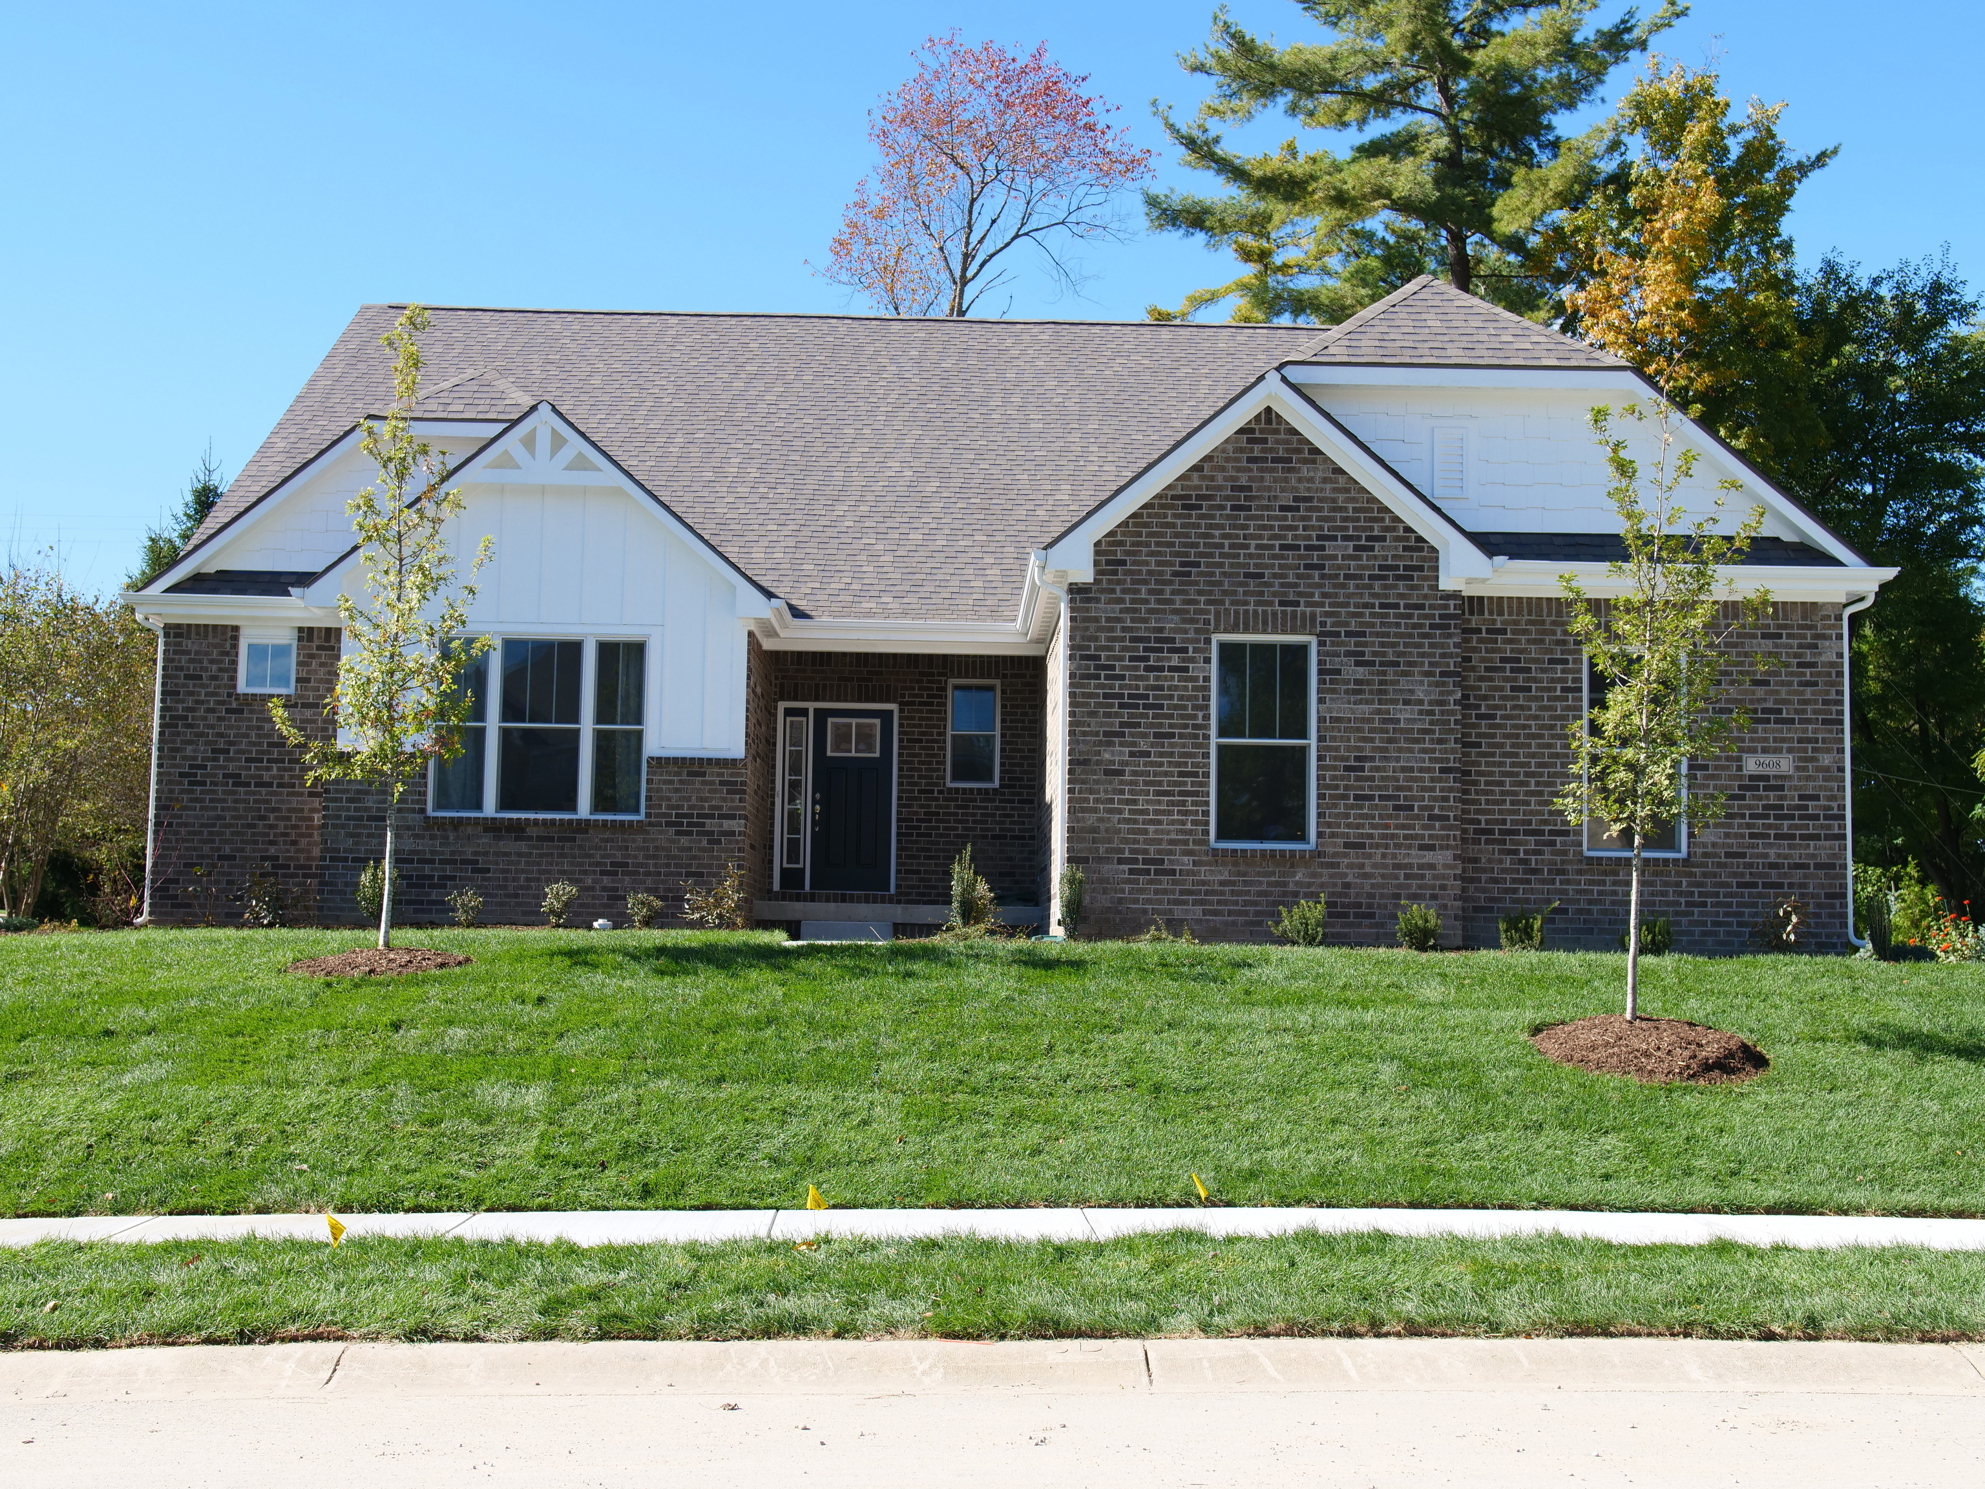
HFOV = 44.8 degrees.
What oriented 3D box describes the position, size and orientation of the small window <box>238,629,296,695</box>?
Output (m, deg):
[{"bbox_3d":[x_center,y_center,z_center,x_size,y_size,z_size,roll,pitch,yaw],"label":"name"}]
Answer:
[{"bbox_3d":[-7.216,-0.827,23.985,0.609,0.653,0.100,1,-6,0],"label":"small window"}]

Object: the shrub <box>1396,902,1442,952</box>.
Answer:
[{"bbox_3d":[3.487,1.497,19.656,0.381,0.424,0.362,1,-5,-1],"label":"shrub"}]

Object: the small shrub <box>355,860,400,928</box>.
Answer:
[{"bbox_3d":[-5.827,1.422,22.824,0.440,0.623,0.440,1,-6,0],"label":"small shrub"}]

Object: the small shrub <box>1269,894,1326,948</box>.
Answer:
[{"bbox_3d":[2.498,1.443,19.745,0.484,0.431,0.460,1,-5,-1],"label":"small shrub"}]

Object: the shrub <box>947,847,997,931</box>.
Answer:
[{"bbox_3d":[-0.195,1.389,23.273,0.494,0.846,0.470,1,-6,0],"label":"shrub"}]

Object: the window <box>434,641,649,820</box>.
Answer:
[{"bbox_3d":[-4.389,-0.163,23.333,2.099,1.754,0.120,1,-6,-1],"label":"window"}]

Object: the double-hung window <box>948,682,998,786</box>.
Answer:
[{"bbox_3d":[-0.221,-0.118,26.933,0.598,1.211,0.100,1,-5,-1],"label":"double-hung window"}]

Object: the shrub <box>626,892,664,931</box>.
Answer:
[{"bbox_3d":[-3.282,1.578,22.753,0.365,0.358,0.350,1,-5,-1],"label":"shrub"}]

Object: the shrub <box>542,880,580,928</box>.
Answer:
[{"bbox_3d":[-4.094,1.514,22.829,0.382,0.455,0.380,1,-6,0],"label":"shrub"}]

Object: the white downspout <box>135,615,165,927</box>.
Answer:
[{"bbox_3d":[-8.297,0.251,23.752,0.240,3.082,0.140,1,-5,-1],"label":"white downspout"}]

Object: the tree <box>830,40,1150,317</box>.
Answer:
[{"bbox_3d":[-0.207,-4.905,45.675,7.200,17.800,7.000,1,-5,-1],"label":"tree"}]

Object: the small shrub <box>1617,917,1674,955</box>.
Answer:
[{"bbox_3d":[5.362,1.583,19.779,0.473,0.325,0.450,1,-5,-1],"label":"small shrub"}]

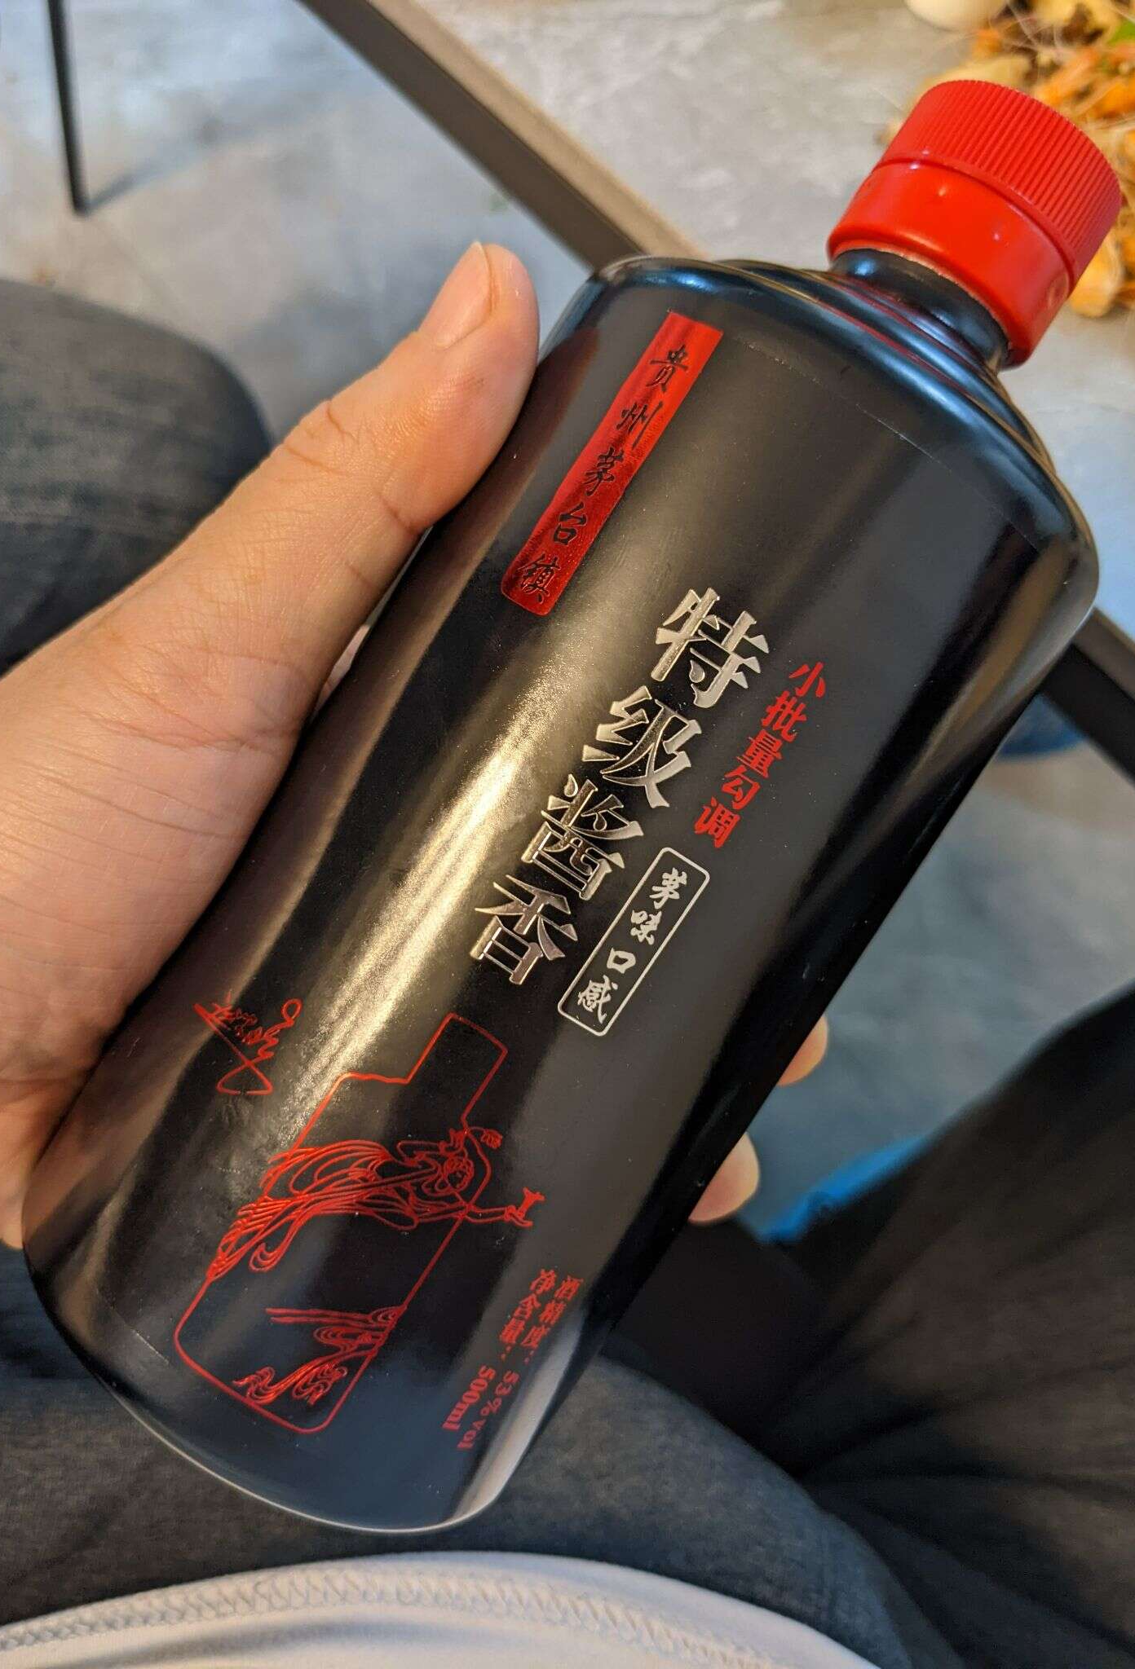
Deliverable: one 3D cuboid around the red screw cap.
[{"bbox_3d":[0.054,-0.080,0.176,0.031,0.031,0.023,32,95,1],"label":"red screw cap"}]

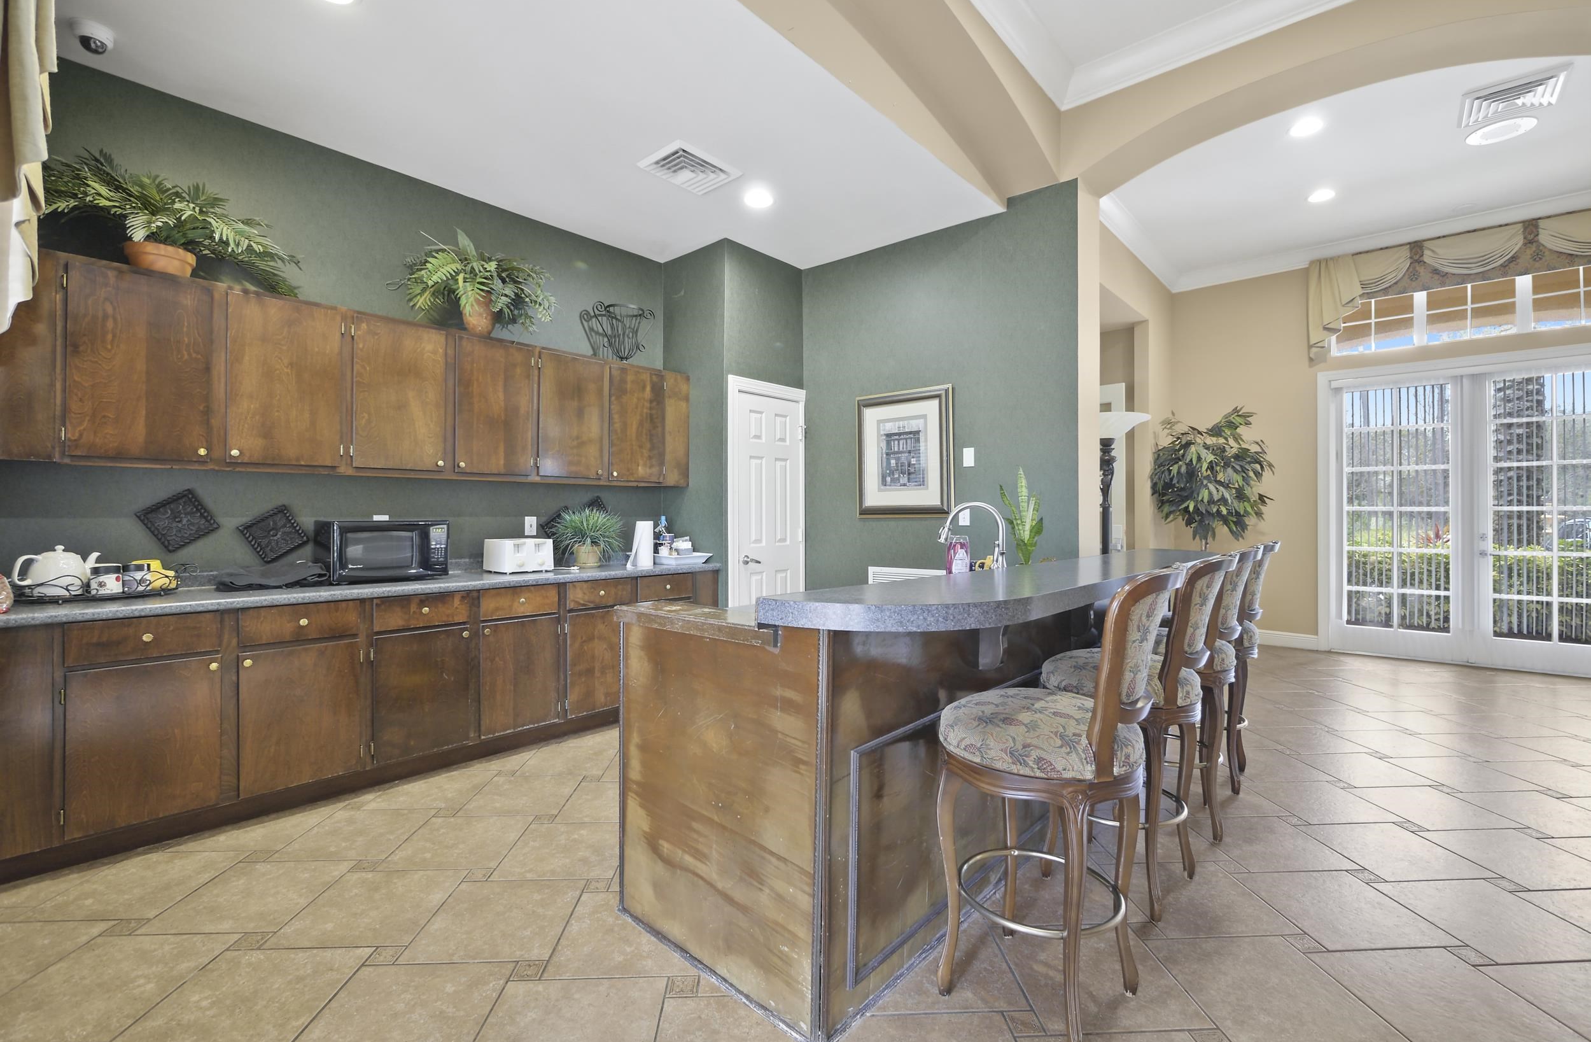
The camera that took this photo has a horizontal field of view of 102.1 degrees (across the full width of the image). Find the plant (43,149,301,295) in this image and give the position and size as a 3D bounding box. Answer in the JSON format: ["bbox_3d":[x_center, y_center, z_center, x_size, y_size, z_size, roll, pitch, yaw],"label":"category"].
[{"bbox_3d":[-2.581,-1.216,2.700,0.473,0.433,0.827,0,1,43],"label":"plant"}]

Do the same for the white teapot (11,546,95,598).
[{"bbox_3d":[-2.863,0.196,2.499,0.153,0.202,0.231,0,1,43],"label":"white teapot"}]

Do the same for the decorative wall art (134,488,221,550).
[{"bbox_3d":[-2.654,0.001,2.775,0.025,0.200,0.200,0,34,43],"label":"decorative wall art"}]

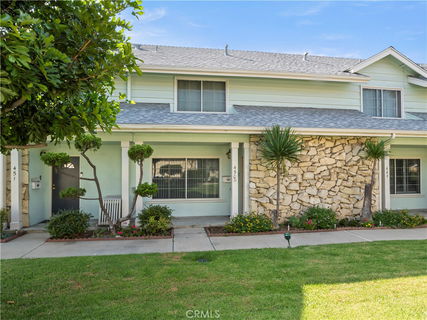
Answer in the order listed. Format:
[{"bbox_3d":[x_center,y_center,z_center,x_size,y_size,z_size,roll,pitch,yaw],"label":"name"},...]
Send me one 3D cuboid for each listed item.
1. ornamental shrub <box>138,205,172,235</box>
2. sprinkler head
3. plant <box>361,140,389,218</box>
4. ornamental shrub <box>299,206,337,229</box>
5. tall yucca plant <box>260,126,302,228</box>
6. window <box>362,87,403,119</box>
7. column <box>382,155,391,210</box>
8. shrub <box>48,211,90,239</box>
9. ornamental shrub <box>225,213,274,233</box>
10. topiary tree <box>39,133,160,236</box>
[{"bbox_3d":[-1.658,1.670,7.050,0.950,0.760,0.820,0,-1,-7],"label":"ornamental shrub"},{"bbox_3d":[1.751,1.887,5.780,0.160,0.360,0.160,0,-1,-7],"label":"sprinkler head"},{"bbox_3d":[5.321,0.673,8.100,0.860,2.680,0.780,0,-1,-7],"label":"plant"},{"bbox_3d":[3.226,1.744,7.650,1.050,0.630,0.780,0,-1,-7],"label":"ornamental shrub"},{"bbox_3d":[1.999,0.514,7.250,1.180,2.980,1.120,0,-1,-7],"label":"tall yucca plant"},{"bbox_3d":[6.778,-2.266,9.890,1.780,1.170,0.100,0,-1,-7],"label":"window"},{"bbox_3d":[6.020,0.771,8.640,0.210,2.500,0.210,0,-1,-7],"label":"column"},{"bbox_3d":[-3.971,1.697,6.800,1.020,0.700,0.850,0,-1,-7],"label":"shrub"},{"bbox_3d":[1.033,1.788,7.280,1.300,0.530,0.800,0,-1,-7],"label":"ornamental shrub"},{"bbox_3d":[-3.167,0.653,6.850,3.080,2.700,1.150,0,-1,-7],"label":"topiary tree"}]

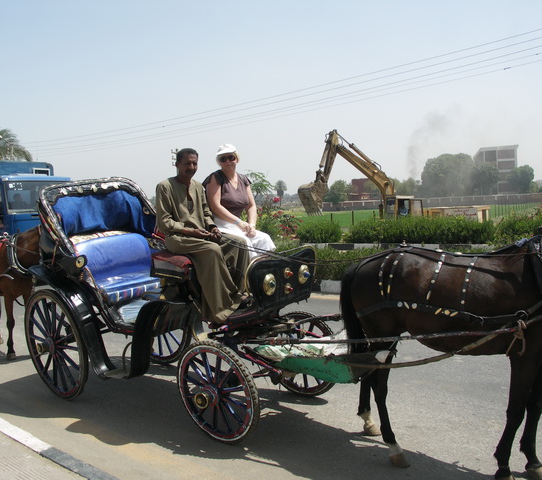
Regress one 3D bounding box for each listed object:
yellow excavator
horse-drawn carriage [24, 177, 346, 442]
[{"bbox_3d":[5.404,-3.024,31.269,9.100,6.800,2.900,-4,4,-32],"label":"yellow excavator"},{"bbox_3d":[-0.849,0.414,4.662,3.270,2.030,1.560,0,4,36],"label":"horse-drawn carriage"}]

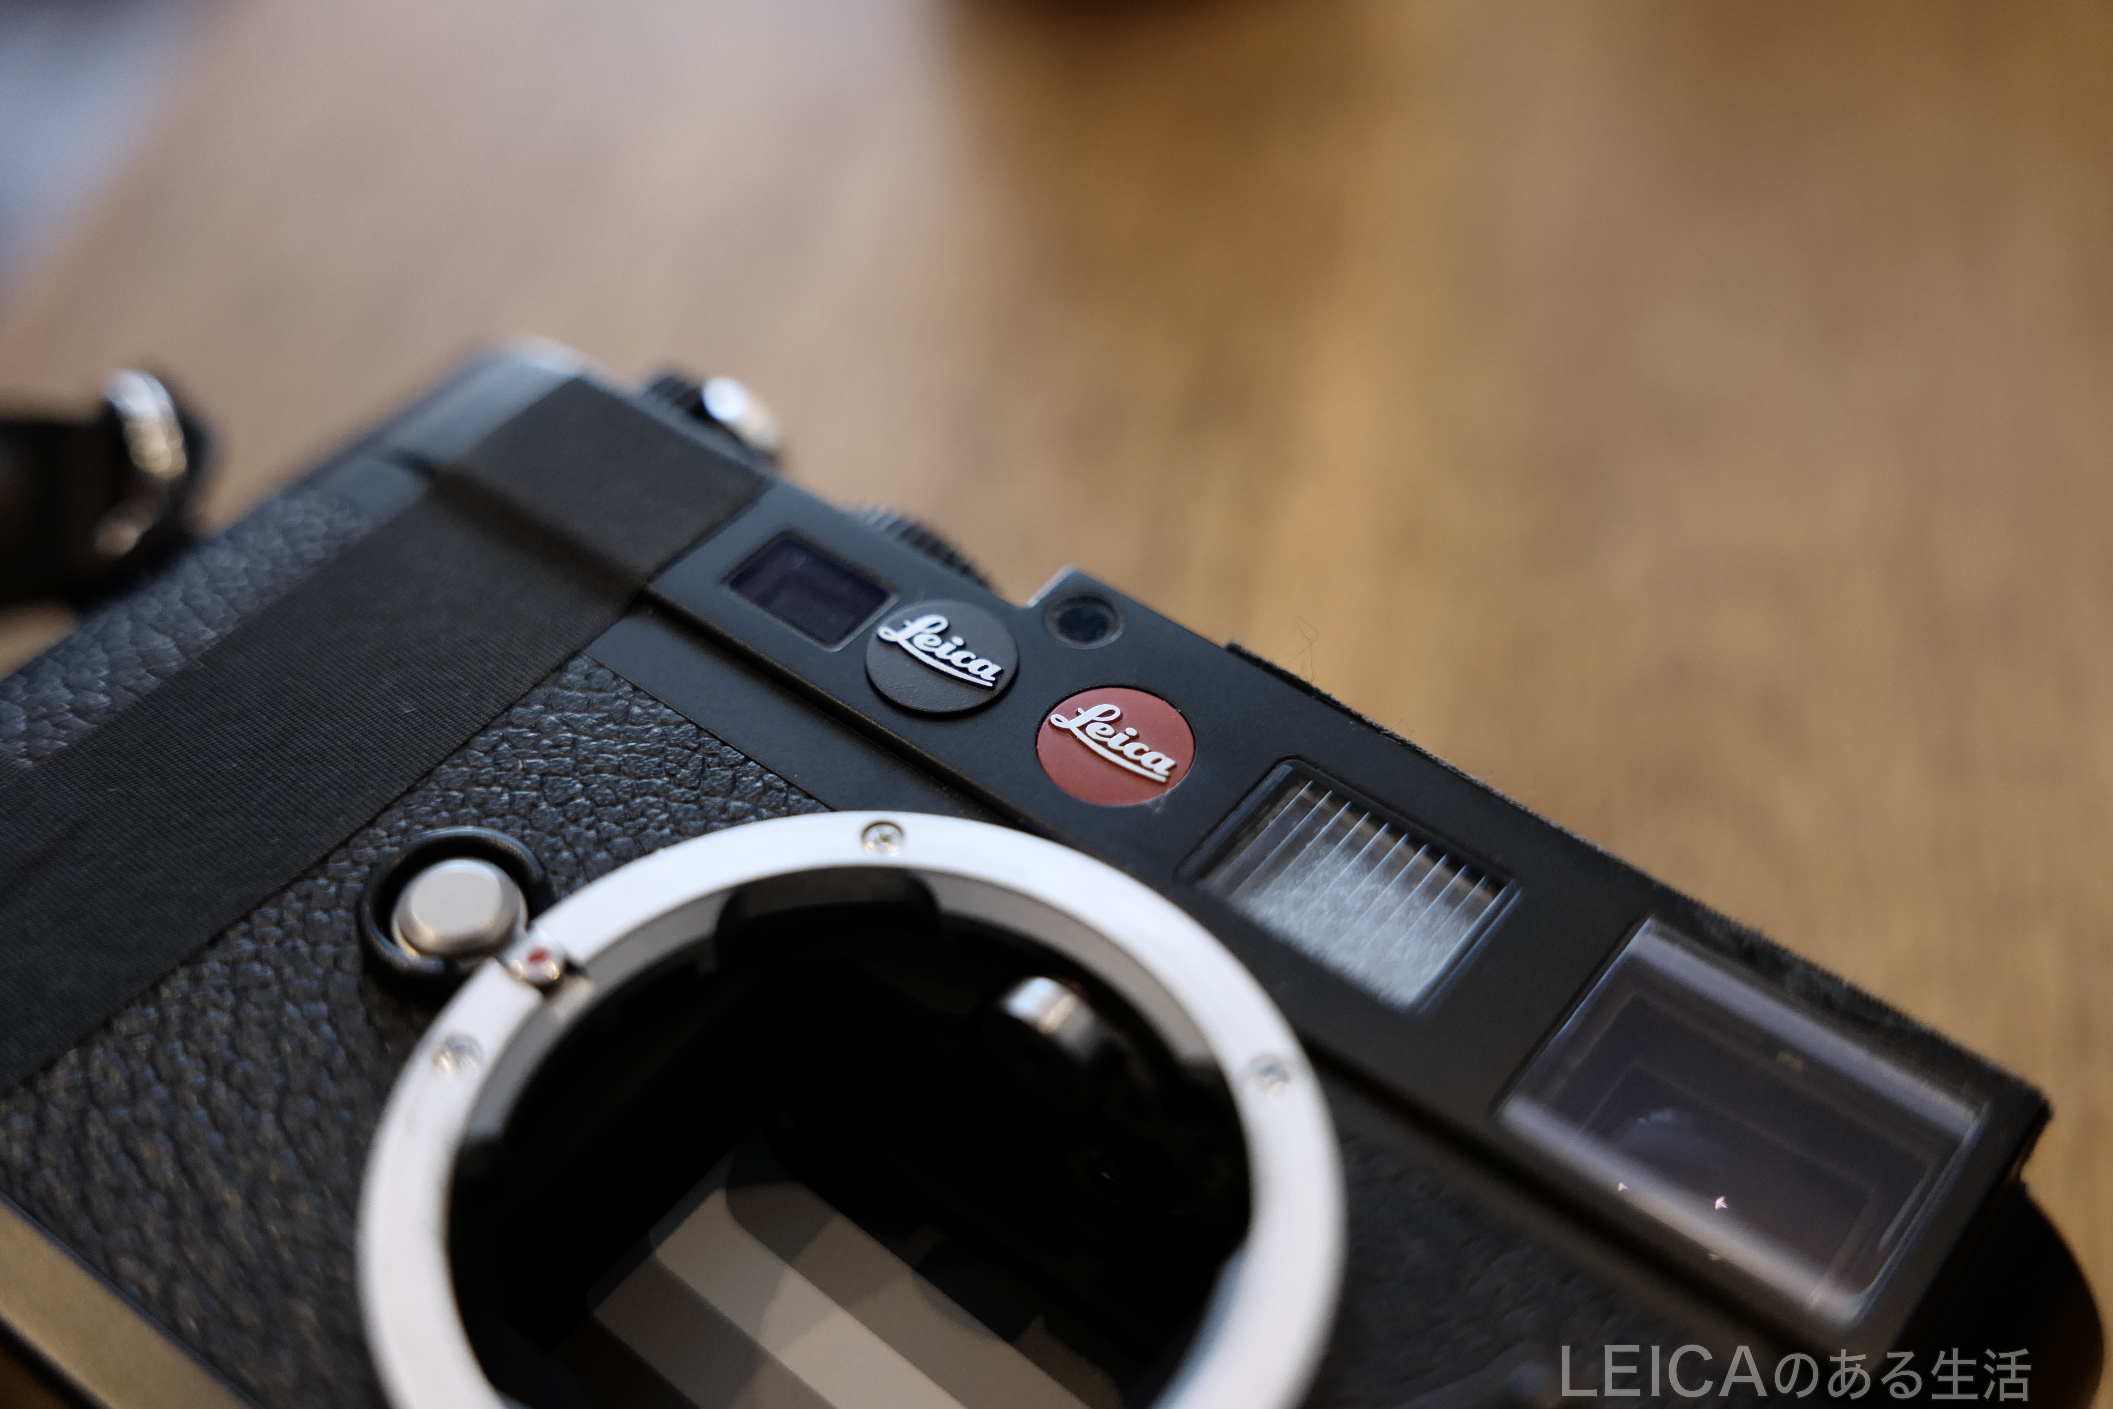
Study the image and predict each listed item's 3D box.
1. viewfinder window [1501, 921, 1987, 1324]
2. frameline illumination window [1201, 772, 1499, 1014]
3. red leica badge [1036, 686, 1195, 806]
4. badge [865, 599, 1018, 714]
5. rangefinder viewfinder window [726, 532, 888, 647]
[{"bbox_3d":[0.039,0.023,0.148,0.022,0.002,0.018,30,53,23],"label":"viewfinder window"},{"bbox_3d":[0.018,0.011,0.159,0.017,0.002,0.013,30,53,23],"label":"frameline illumination window"},{"bbox_3d":[0.004,0.002,0.165,0.010,0.001,0.010,30,53,23],"label":"red leica badge"},{"bbox_3d":[-0.007,-0.003,0.169,0.010,0.001,0.010,30,53,23],"label":"badge"},{"bbox_3d":[-0.017,-0.007,0.175,0.010,0.002,0.007,30,53,23],"label":"rangefinder viewfinder window"}]

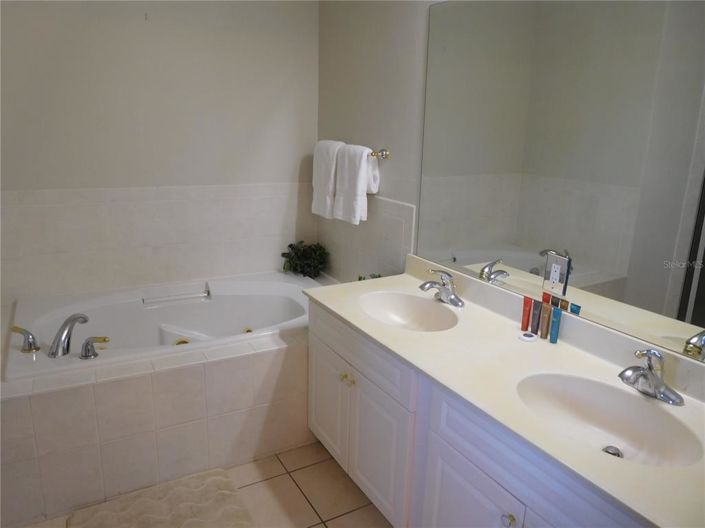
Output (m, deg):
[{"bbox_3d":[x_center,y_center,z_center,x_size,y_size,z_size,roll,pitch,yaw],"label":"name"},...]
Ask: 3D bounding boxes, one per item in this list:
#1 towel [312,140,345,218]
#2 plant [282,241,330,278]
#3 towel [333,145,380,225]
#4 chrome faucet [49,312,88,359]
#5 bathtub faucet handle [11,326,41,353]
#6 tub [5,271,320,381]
[{"bbox_3d":[-0.115,-0.508,3.077,0.136,0.441,0.301,-6,16,-28],"label":"towel"},{"bbox_3d":[-0.309,-0.029,3.351,0.262,0.228,0.257,-6,16,-28],"label":"plant"},{"bbox_3d":[0.022,-0.445,2.830,0.136,0.417,0.291,-6,16,-28],"label":"towel"},{"bbox_3d":[-1.184,0.290,2.138,0.063,0.133,0.208,4,14,10],"label":"chrome faucet"},{"bbox_3d":[-1.361,0.311,2.106,0.121,0.097,0.064,3,14,8],"label":"bathtub faucet handle"},{"bbox_3d":[-0.854,0.454,2.772,1.630,0.485,0.980,-6,16,-28],"label":"tub"}]

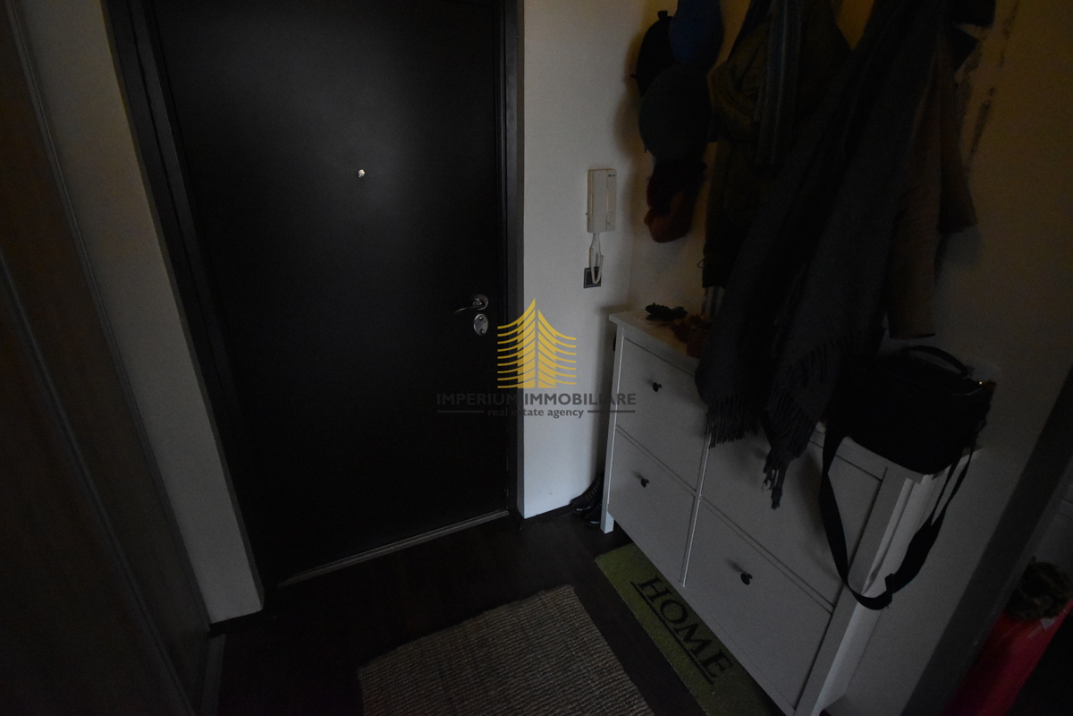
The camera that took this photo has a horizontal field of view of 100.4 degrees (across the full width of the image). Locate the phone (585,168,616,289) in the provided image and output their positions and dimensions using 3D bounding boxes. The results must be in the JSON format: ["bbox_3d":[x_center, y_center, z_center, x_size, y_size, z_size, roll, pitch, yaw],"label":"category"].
[{"bbox_3d":[0.241,-0.491,1.733,0.090,0.432,0.053,-7,23,-22],"label":"phone"}]

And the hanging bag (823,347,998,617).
[{"bbox_3d":[0.732,0.224,0.935,0.180,0.490,0.220,-7,23,-22],"label":"hanging bag"}]

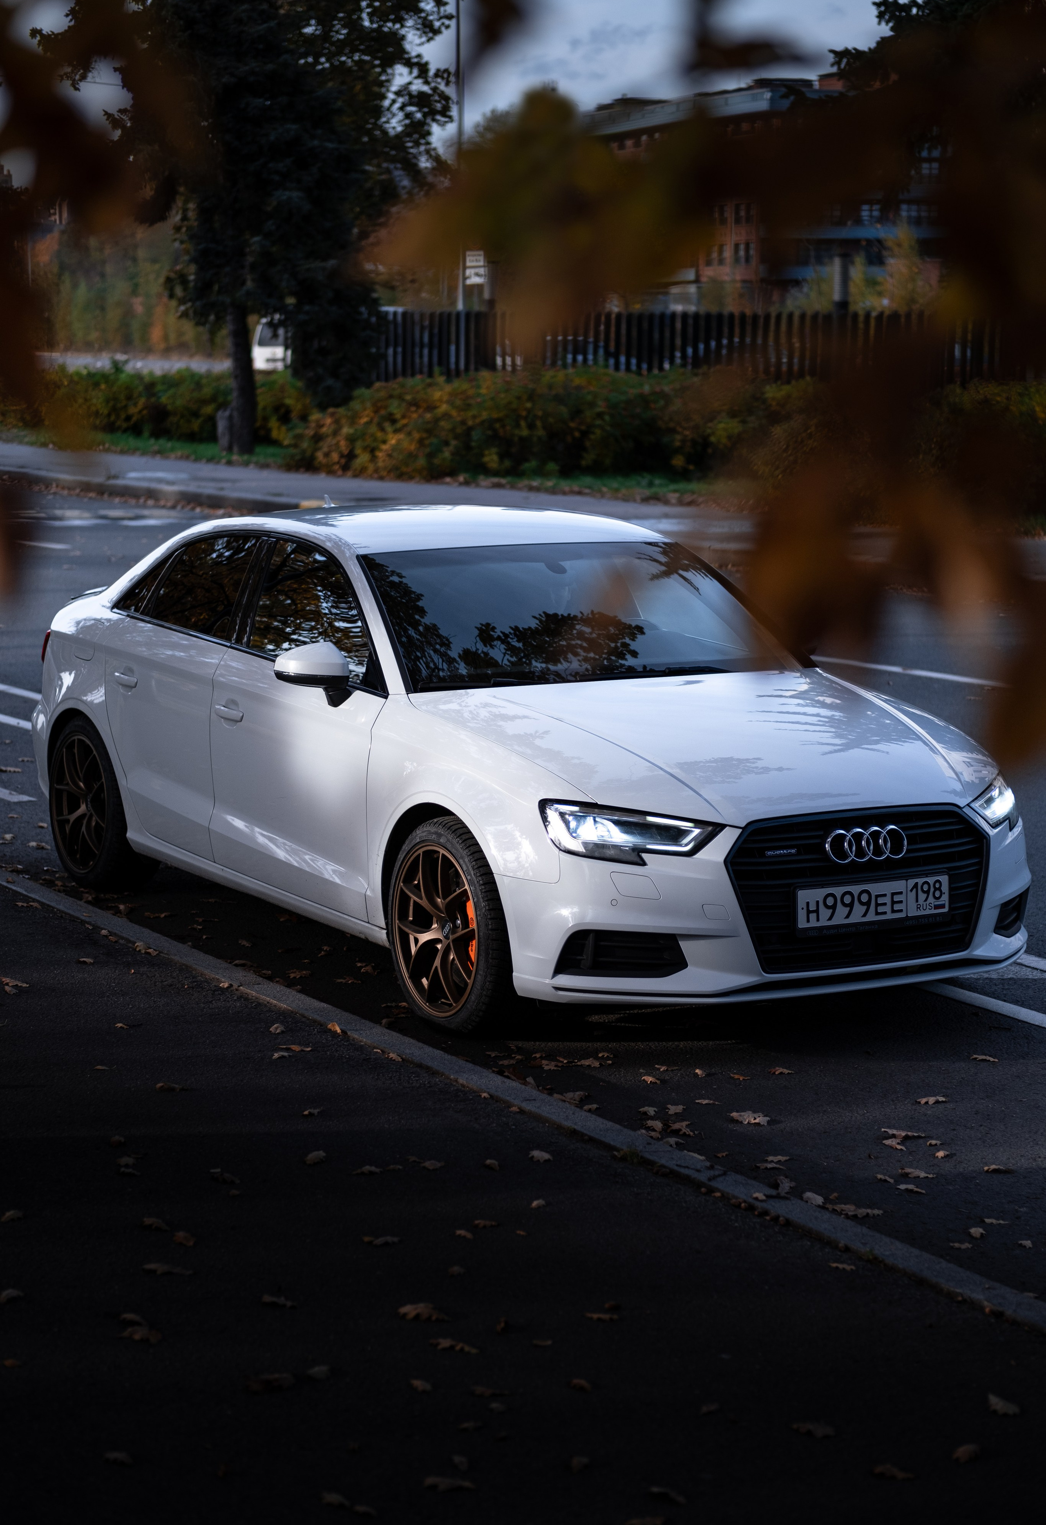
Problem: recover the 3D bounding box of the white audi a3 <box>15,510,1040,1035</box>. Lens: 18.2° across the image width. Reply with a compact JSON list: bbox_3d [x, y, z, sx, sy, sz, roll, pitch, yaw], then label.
[{"bbox_3d":[-0.163,-0.129,10.877,1.900,1.405,4.460,-4,9,-30],"label":"white audi a3"}]

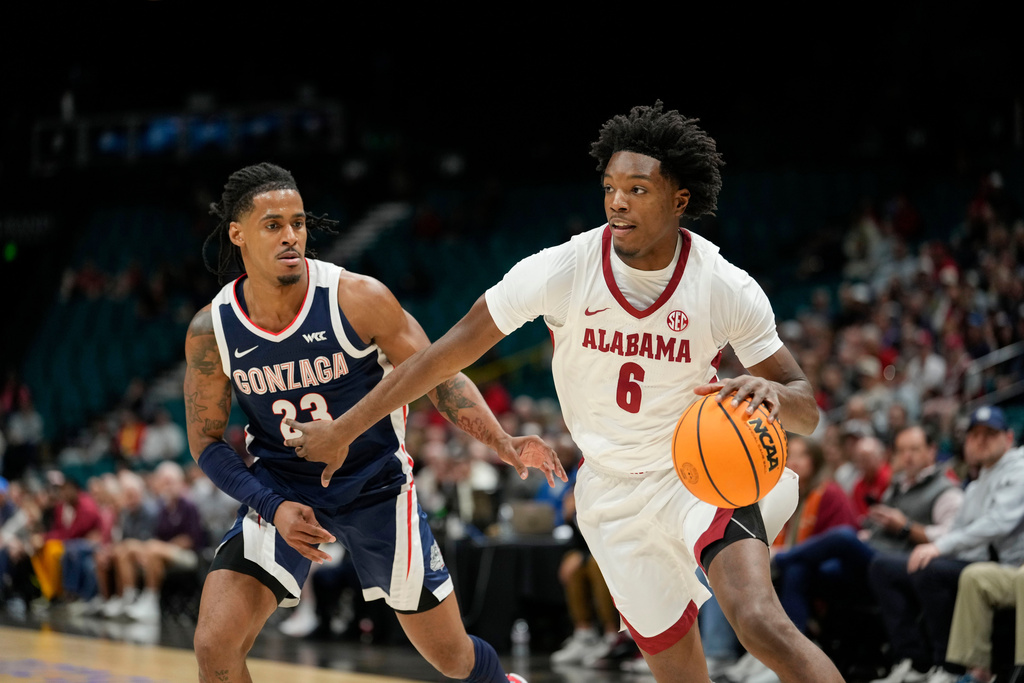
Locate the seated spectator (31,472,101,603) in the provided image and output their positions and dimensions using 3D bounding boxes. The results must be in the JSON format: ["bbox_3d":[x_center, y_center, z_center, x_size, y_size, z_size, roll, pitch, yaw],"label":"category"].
[{"bbox_3d":[-4.031,1.809,22.600,0.900,1.200,0.600,3,-5,-33],"label":"seated spectator"}]

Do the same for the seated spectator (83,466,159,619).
[{"bbox_3d":[-3.260,1.677,20.900,0.850,1.210,0.560,3,-5,-32],"label":"seated spectator"}]

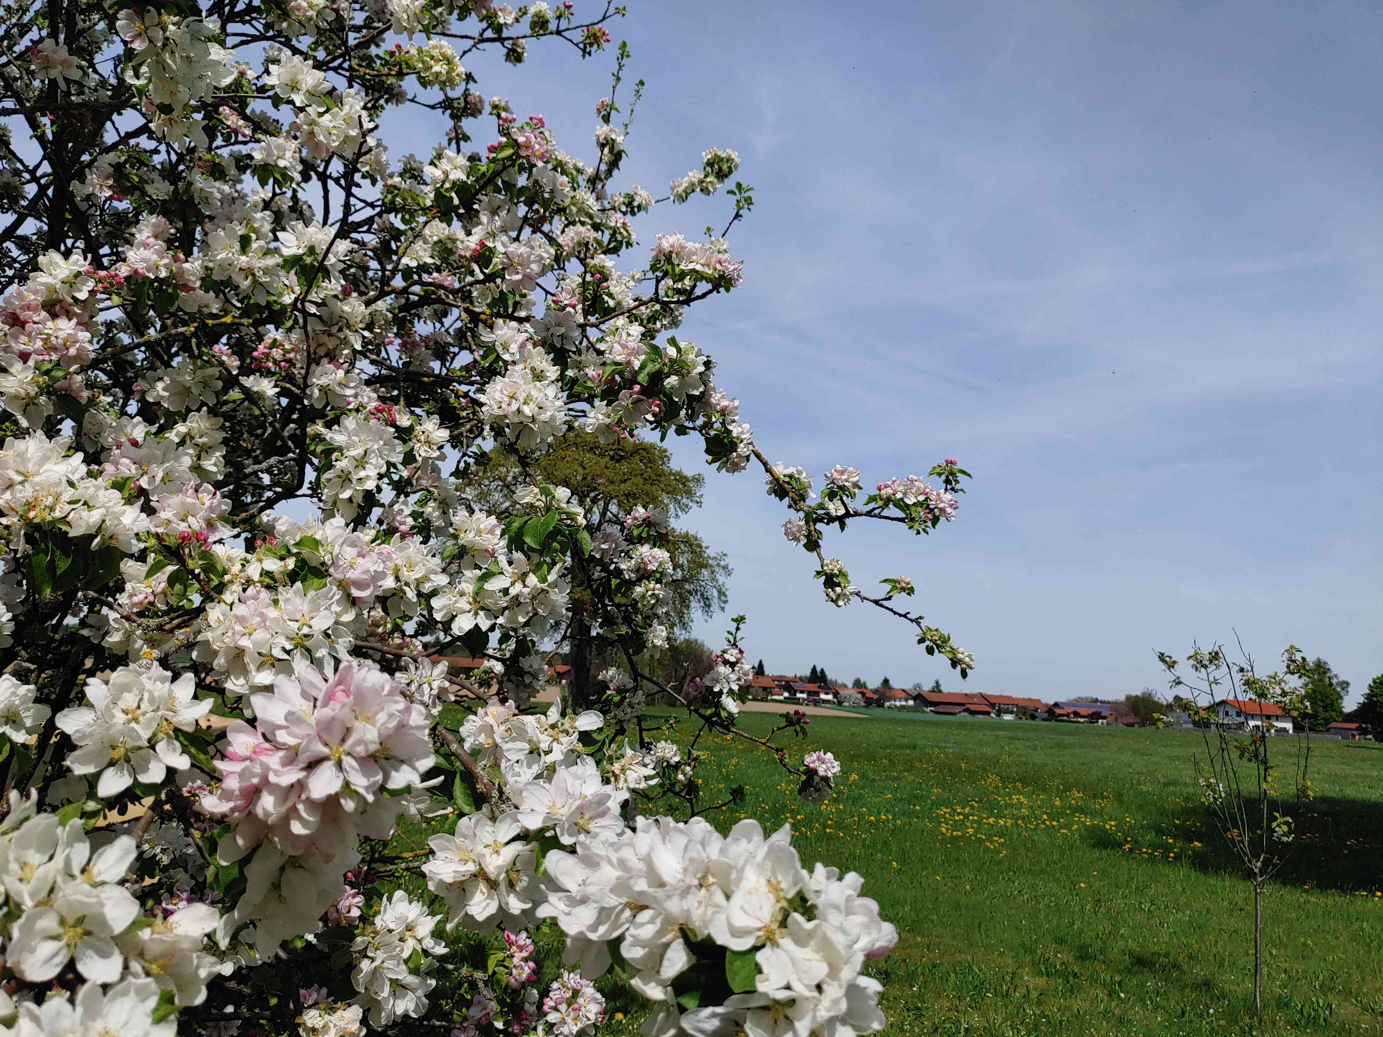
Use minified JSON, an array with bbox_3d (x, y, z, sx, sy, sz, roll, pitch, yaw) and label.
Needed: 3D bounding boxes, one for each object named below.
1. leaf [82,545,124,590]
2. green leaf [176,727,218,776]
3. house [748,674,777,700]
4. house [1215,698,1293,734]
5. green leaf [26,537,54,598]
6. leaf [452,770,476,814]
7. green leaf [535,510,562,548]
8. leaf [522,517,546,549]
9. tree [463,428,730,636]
[{"bbox_3d":[-0.481,0.041,0.850,0.032,0.040,0.012,8,0,-27],"label":"leaf"},{"bbox_3d":[-0.295,0.140,0.620,0.012,0.036,0.011,-42,0,-36],"label":"green leaf"},{"bbox_3d":[19.503,48.835,300.000,10.500,7.300,9.000,6,-10,-23],"label":"house"},{"bbox_3d":[113.038,40.082,210.000,12.500,7.300,10.300,6,-10,-21],"label":"house"},{"bbox_3d":[-0.532,0.040,0.850,0.021,0.050,0.012,-7,0,-34],"label":"green leaf"},{"bbox_3d":[-0.149,0.179,0.680,0.011,0.031,0.009,-19,0,-22],"label":"leaf"},{"bbox_3d":[-0.118,0.009,0.860,0.016,0.034,0.011,18,0,-2],"label":"green leaf"},{"bbox_3d":[-0.129,0.013,0.860,0.019,0.028,0.011,-4,0,-10],"label":"leaf"},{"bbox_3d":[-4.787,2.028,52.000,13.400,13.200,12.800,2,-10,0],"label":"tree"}]

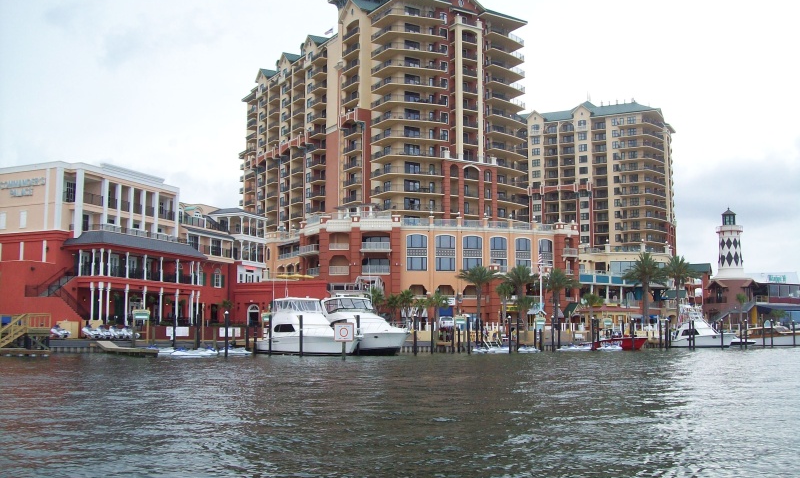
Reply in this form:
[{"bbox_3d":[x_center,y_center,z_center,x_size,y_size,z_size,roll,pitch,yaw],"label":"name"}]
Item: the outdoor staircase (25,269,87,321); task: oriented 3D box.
[{"bbox_3d":[-35.209,5.687,85.405,6.200,5.400,2.600,1,-7,-8],"label":"outdoor staircase"}]

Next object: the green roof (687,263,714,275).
[{"bbox_3d":[48.441,4.957,135.246,4.400,1.950,3.600,2,-6,-14],"label":"green roof"}]

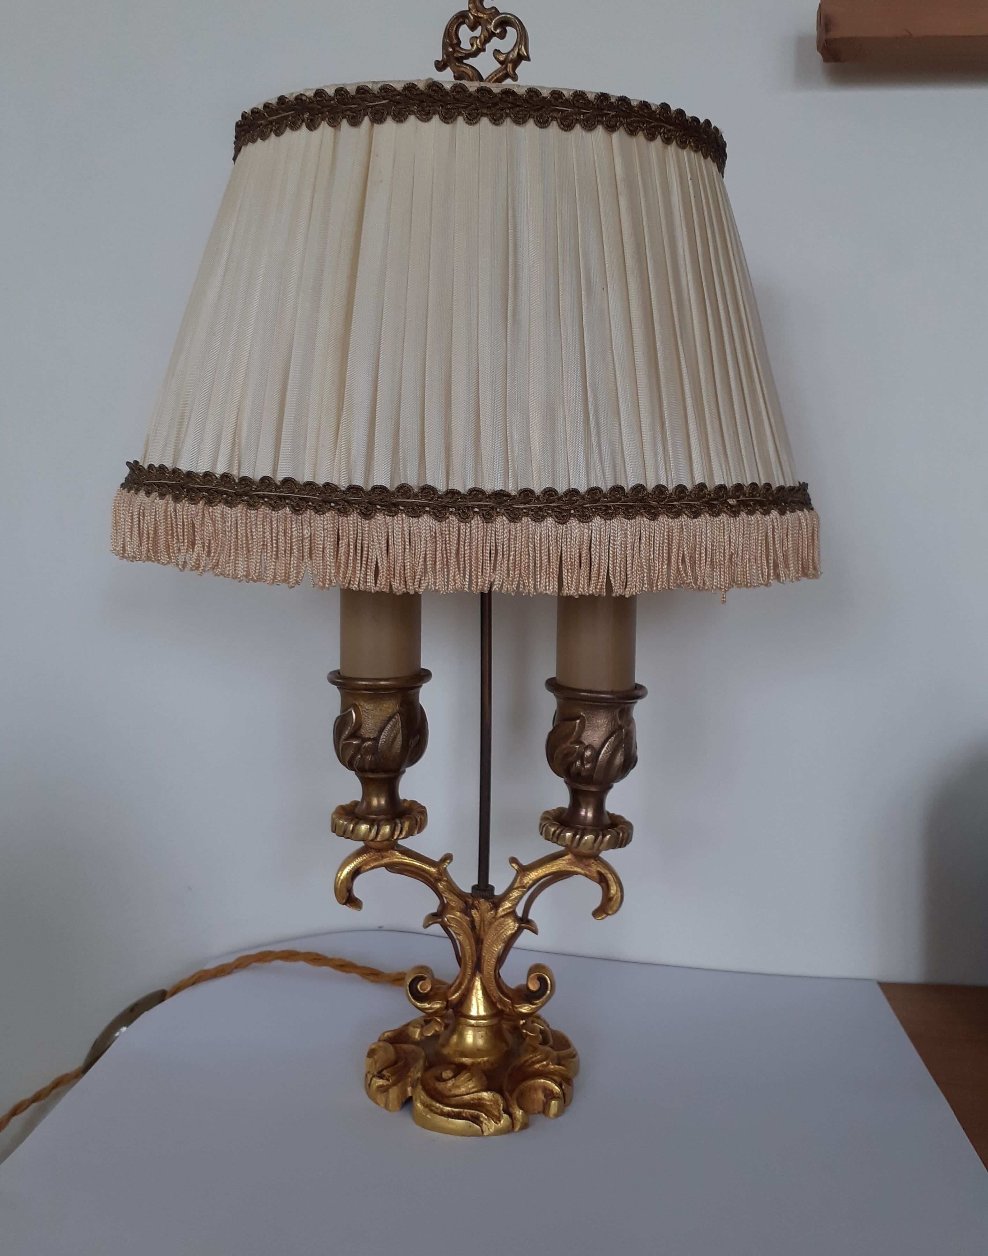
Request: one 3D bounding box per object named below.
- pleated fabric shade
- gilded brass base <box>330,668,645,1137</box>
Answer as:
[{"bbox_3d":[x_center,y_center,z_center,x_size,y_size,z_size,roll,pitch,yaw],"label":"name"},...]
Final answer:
[{"bbox_3d":[-0.011,-0.129,0.483,0.337,0.200,0.218,1,11,-2],"label":"pleated fabric shade"},{"bbox_3d":[-0.006,0.126,0.516,0.154,0.211,0.107,0,7,-4],"label":"gilded brass base"}]

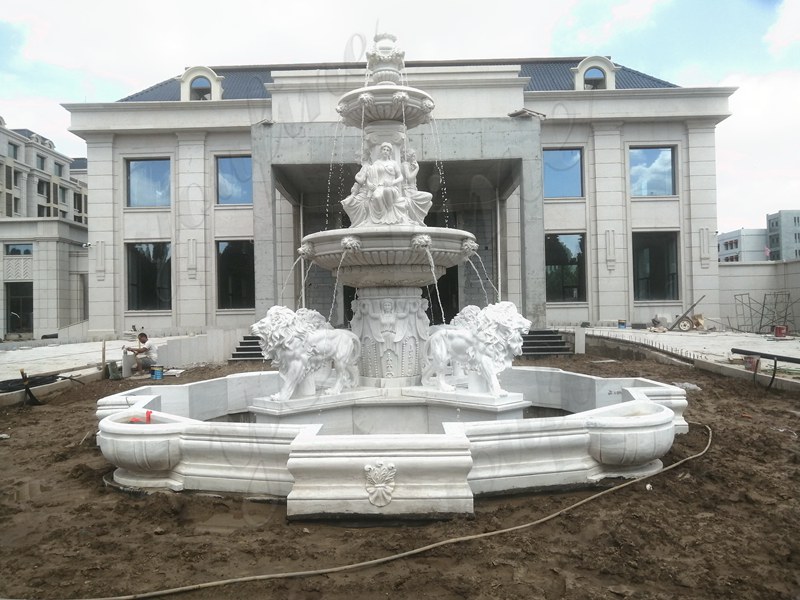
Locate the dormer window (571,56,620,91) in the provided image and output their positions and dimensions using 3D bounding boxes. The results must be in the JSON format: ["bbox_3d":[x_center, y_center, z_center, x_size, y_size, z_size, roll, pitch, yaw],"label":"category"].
[{"bbox_3d":[8.391,-9.630,26.354,1.980,1.600,1.300,-1,-1,1],"label":"dormer window"}]

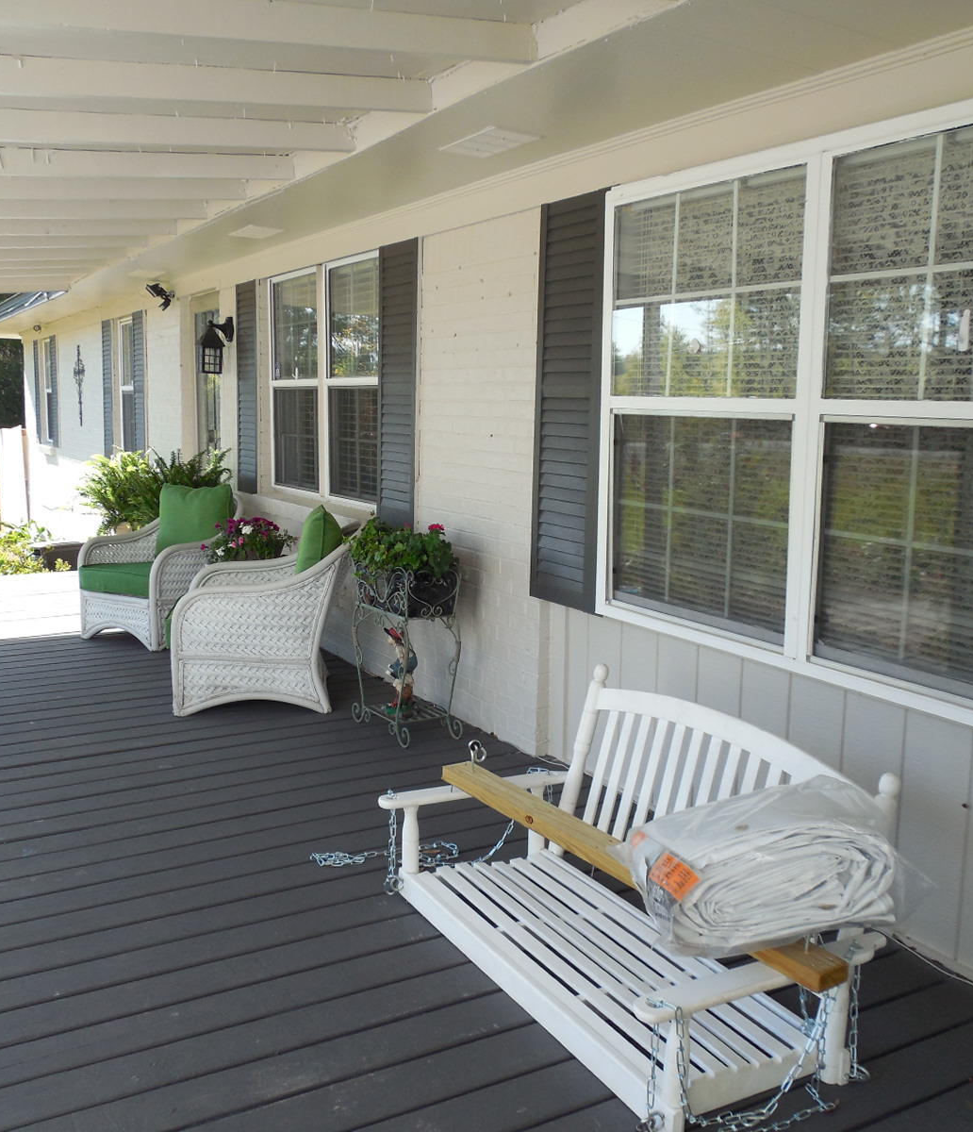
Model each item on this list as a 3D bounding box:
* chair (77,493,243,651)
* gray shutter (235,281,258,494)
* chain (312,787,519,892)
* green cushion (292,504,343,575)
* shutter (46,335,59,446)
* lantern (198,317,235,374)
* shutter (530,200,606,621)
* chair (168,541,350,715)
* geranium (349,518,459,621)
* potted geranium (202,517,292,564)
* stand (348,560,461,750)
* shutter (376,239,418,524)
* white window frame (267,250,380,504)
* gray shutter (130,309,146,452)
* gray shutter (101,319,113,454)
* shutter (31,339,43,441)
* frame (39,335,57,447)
[{"bbox_3d":[-1.890,-0.017,6.473,0.670,0.840,0.810,6,10,29],"label":"chair"},{"bbox_3d":[-1.483,-1.089,6.750,0.035,1.285,0.370,-5,10,-30],"label":"gray shutter"},{"bbox_3d":[-0.238,0.740,3.221,0.500,0.290,0.390,-5,10,-30],"label":"chain"},{"bbox_3d":[-0.794,-0.038,5.174,0.200,0.460,0.460,6,8,-9],"label":"green cushion"},{"bbox_3d":[-5.274,-2.127,13.309,0.050,1.360,0.420,-4,10,-30],"label":"shutter"},{"bbox_3d":[-1.836,-1.492,7.398,0.215,0.374,0.170,-4,10,-30],"label":"lantern"},{"bbox_3d":[0.281,-0.551,3.785,0.035,1.395,0.400,-5,10,-30],"label":"shutter"},{"bbox_3d":[-1.022,0.194,5.158,0.830,0.850,0.680,-1,9,-8],"label":"chair"},{"bbox_3d":[-0.333,-0.004,4.440,0.280,0.360,0.460,-5,10,-30],"label":"geranium"},{"bbox_3d":[-1.314,-0.120,6.000,0.460,0.320,0.380,-2,9,-17],"label":"potted geranium"},{"bbox_3d":[-0.324,0.345,4.473,0.270,0.680,0.450,-5,10,-30],"label":"stand"},{"bbox_3d":[-0.405,-0.799,4.931,0.035,1.285,0.370,-5,10,-30],"label":"shutter"},{"bbox_3d":[-0.939,-1.036,6.237,0.080,1.300,1.740,-4,10,-30],"label":"white window frame"},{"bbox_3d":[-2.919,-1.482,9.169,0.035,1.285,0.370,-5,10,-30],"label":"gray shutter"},{"bbox_3d":[-3.550,-1.644,10.236,0.035,1.285,0.370,-5,10,-30],"label":"gray shutter"},{"bbox_3d":[-5.734,-2.220,13.919,0.035,1.285,0.365,-5,10,-30],"label":"shutter"},{"bbox_3d":[-5.664,-2.260,14.066,0.100,1.320,0.980,-4,10,-30],"label":"frame"}]

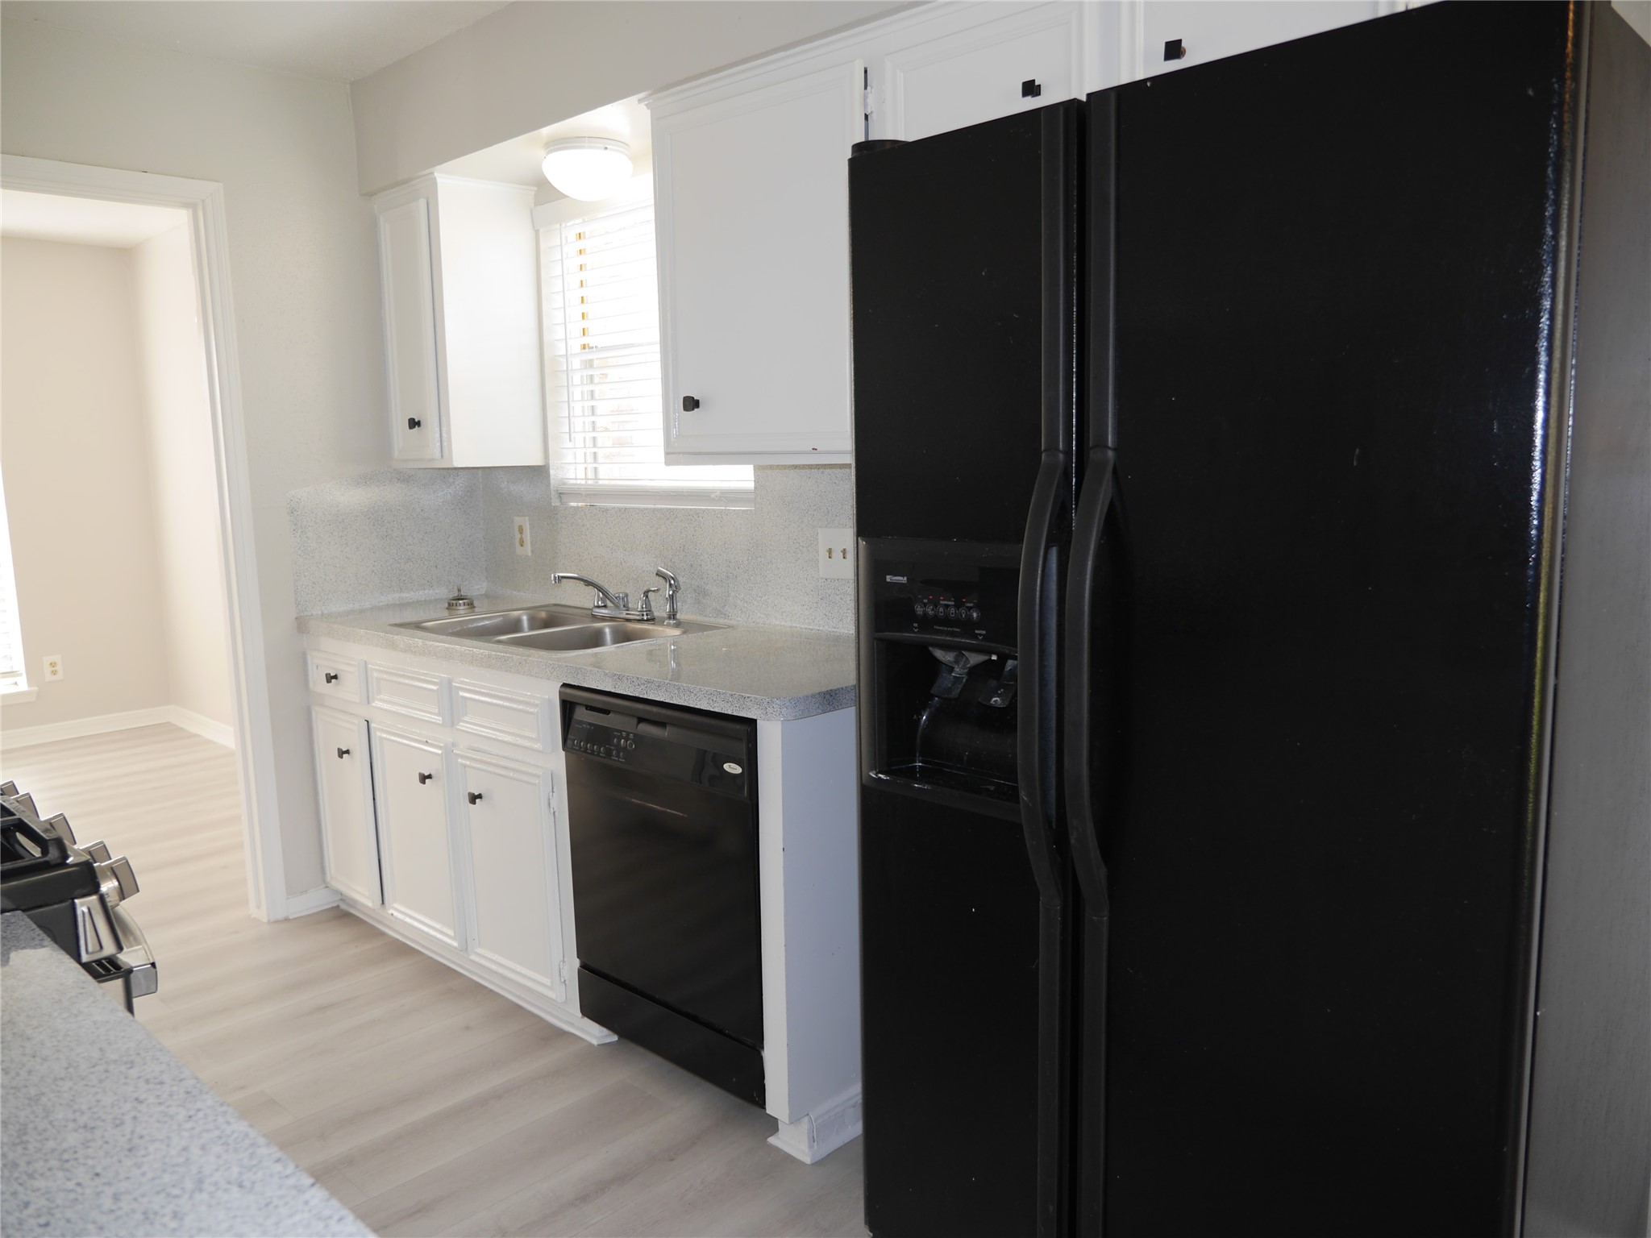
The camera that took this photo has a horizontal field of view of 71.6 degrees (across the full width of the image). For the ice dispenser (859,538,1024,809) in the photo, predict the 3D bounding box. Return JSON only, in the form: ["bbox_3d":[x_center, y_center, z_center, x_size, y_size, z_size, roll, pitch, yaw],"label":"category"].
[{"bbox_3d":[0.197,0.078,1.708,0.305,0.394,0.110,6,11,42],"label":"ice dispenser"}]

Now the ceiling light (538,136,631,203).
[{"bbox_3d":[-0.605,-1.142,2.935,0.234,0.128,0.234,-1,8,0],"label":"ceiling light"}]

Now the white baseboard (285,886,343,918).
[{"bbox_3d":[-1.547,0.856,3.449,0.017,0.072,0.168,6,11,42],"label":"white baseboard"}]

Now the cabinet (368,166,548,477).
[{"bbox_3d":[-1.109,-0.865,3.458,0.369,0.806,0.320,6,11,42],"label":"cabinet"}]

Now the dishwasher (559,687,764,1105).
[{"bbox_3d":[-0.149,0.531,2.567,0.612,0.832,0.598,6,11,42],"label":"dishwasher"}]

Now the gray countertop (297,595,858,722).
[{"bbox_3d":[-0.595,0.050,2.919,1.999,0.038,0.627,6,11,42],"label":"gray countertop"}]

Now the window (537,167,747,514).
[{"bbox_3d":[-0.515,-0.749,3.119,0.865,0.855,0.065,6,11,42],"label":"window"}]

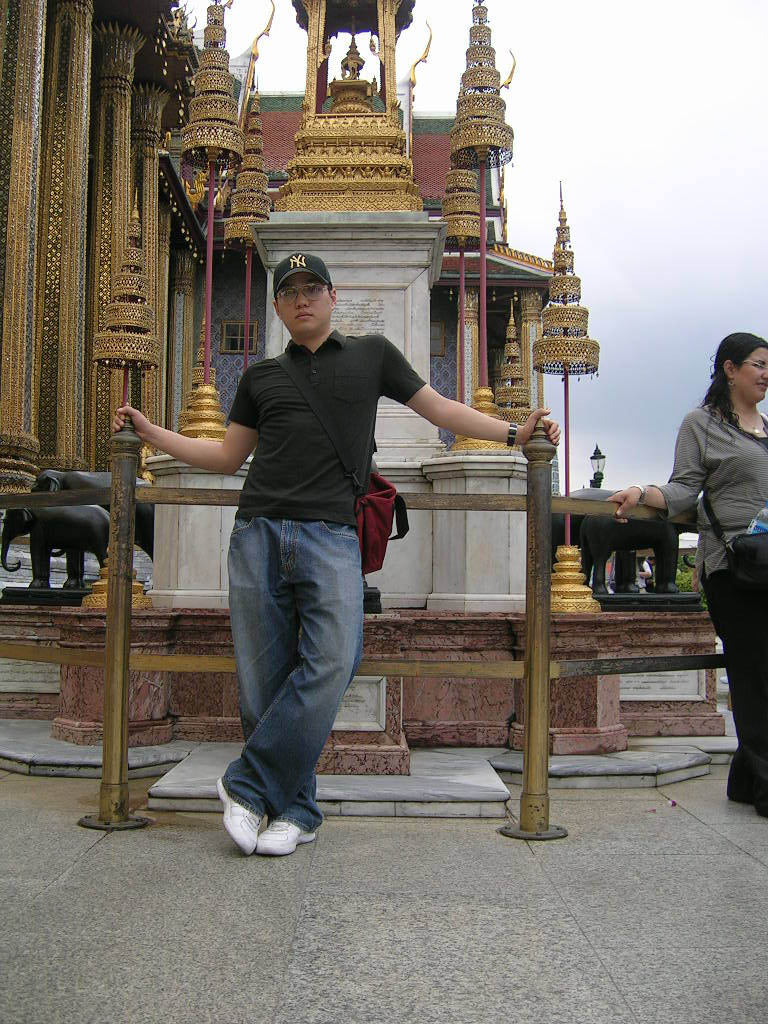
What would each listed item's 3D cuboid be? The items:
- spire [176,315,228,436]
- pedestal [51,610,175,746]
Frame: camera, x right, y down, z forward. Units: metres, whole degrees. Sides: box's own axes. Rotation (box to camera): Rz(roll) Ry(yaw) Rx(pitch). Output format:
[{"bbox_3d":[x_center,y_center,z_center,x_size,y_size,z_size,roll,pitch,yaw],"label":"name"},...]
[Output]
[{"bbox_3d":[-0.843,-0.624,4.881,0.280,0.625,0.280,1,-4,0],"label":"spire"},{"bbox_3d":[-1.137,0.690,4.444,0.500,0.552,0.460,1,-4,0],"label":"pedestal"}]

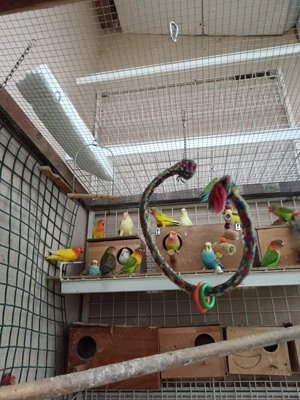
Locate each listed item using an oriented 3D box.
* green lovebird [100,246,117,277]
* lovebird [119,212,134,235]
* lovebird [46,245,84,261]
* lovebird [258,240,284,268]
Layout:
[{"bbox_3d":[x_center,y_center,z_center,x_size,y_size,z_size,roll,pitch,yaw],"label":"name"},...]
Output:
[{"bbox_3d":[-0.136,0.202,1.027,0.068,0.095,0.048,19,-29,-41],"label":"green lovebird"},{"bbox_3d":[-0.092,0.095,1.224,0.050,0.094,0.085,2,-22,-8],"label":"lovebird"},{"bbox_3d":[-0.290,0.185,1.058,0.122,0.059,0.046,7,-23,-20],"label":"lovebird"},{"bbox_3d":[0.381,0.171,0.979,0.082,0.093,0.048,-7,-22,13],"label":"lovebird"}]

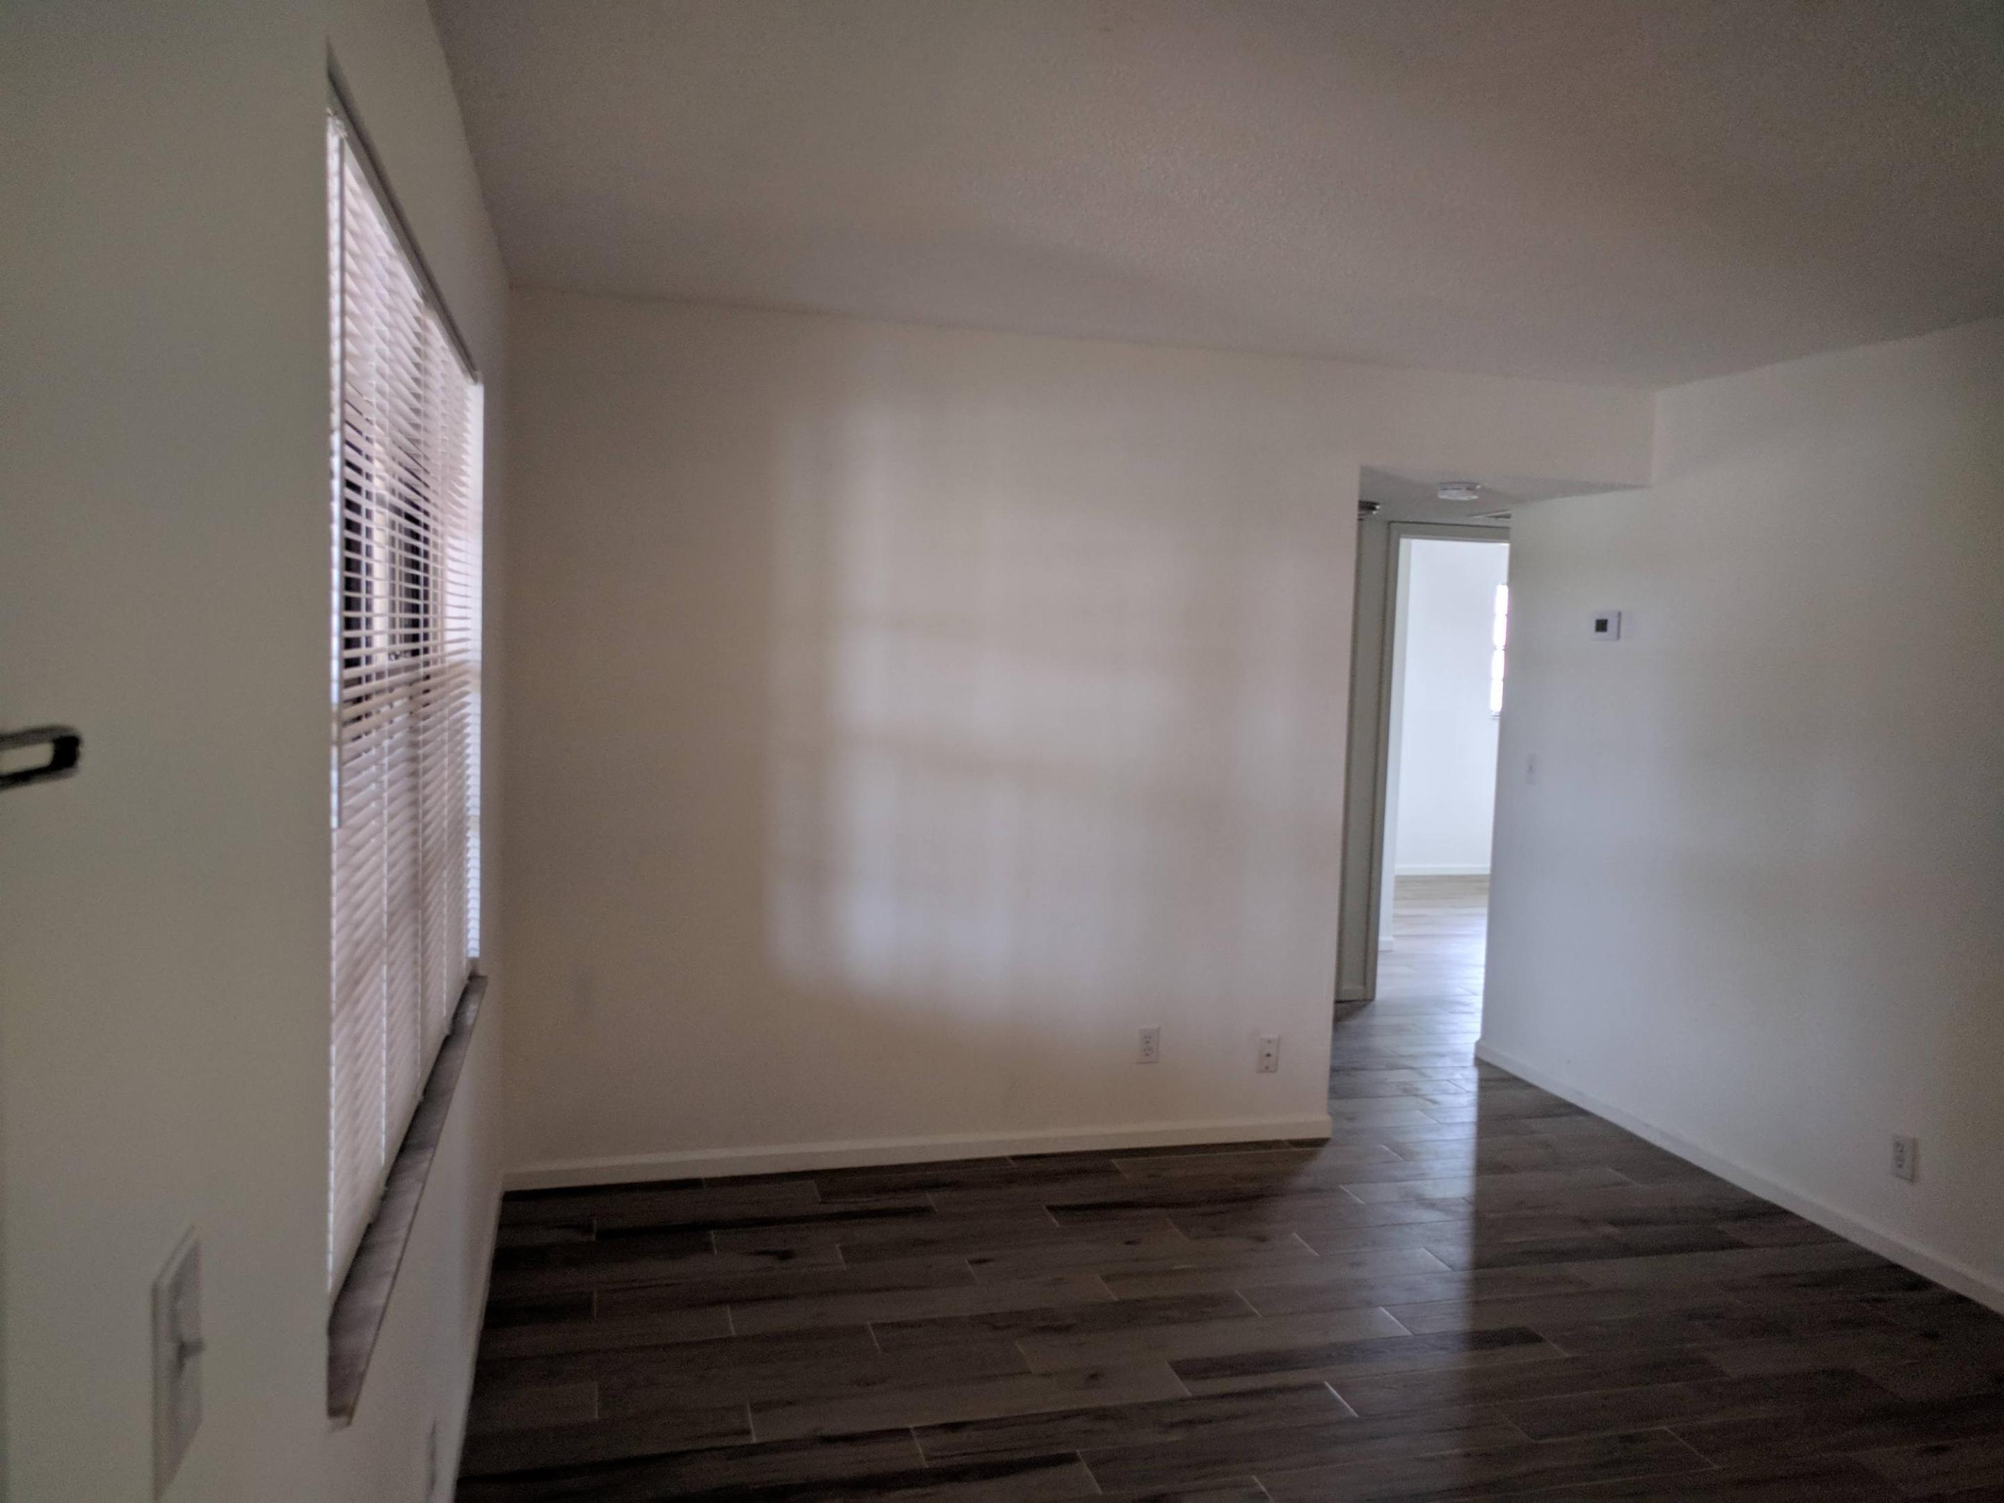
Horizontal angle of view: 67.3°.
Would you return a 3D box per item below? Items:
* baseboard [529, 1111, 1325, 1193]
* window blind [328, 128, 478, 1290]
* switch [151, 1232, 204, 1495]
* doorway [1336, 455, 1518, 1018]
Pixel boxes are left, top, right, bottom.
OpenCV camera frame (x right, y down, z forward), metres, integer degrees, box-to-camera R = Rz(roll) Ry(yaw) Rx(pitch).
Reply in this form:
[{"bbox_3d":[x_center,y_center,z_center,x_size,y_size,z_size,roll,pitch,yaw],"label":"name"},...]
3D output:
[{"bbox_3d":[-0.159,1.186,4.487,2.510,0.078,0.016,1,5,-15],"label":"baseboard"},{"bbox_3d":[-0.913,-0.075,2.304,0.040,1.280,1.870,1,5,-15],"label":"window blind"},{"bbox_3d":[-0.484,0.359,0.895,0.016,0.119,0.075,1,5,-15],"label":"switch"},{"bbox_3d":[2.036,0.055,6.813,0.870,2.120,0.130,1,5,-15],"label":"doorway"}]

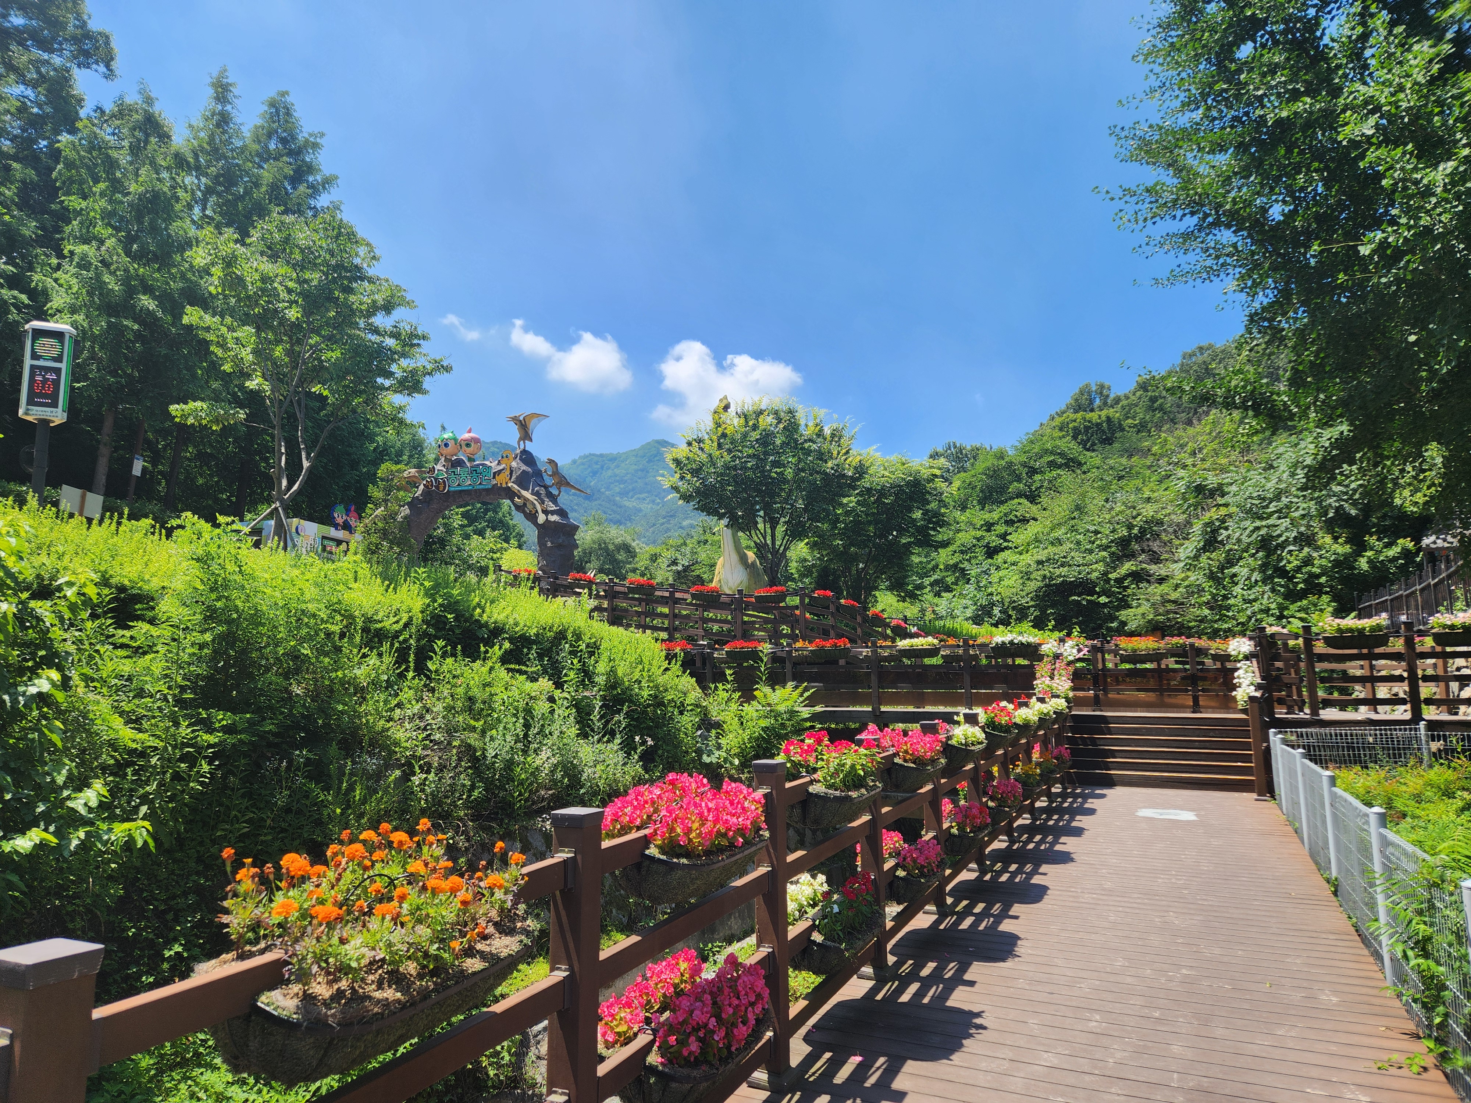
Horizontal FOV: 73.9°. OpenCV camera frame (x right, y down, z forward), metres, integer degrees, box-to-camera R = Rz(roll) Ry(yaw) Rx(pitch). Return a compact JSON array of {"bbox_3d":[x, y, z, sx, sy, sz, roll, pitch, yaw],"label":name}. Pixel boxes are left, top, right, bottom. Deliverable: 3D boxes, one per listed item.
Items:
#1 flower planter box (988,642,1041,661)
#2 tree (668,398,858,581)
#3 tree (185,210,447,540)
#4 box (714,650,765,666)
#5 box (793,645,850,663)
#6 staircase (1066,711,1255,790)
[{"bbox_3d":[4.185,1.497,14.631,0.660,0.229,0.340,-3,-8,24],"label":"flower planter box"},{"bbox_3d":[0.714,-1.510,27.000,5.289,5.538,5.127,0,-7,2],"label":"tree"},{"bbox_3d":[-9.493,-3.825,22.000,5.856,8.038,5.677,3,-8,-23],"label":"tree"},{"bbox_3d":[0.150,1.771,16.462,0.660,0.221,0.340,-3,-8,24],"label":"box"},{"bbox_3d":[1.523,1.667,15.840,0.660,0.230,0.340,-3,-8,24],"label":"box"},{"bbox_3d":[5.702,2.687,13.225,2.352,0.864,1.370,-3,-8,24],"label":"staircase"}]

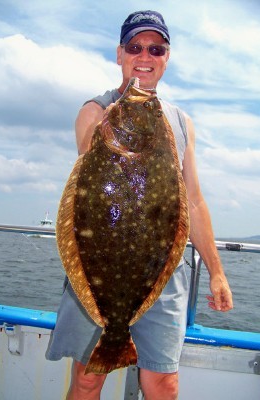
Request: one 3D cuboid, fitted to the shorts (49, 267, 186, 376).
[{"bbox_3d":[-0.040,0.361,1.370,0.450,0.385,0.290,0,-5,3],"label":"shorts"}]

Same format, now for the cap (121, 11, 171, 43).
[{"bbox_3d":[0.053,-0.586,1.425,0.175,0.135,0.265,4,11,-5],"label":"cap"}]

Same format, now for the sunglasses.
[{"bbox_3d":[0.050,-0.508,1.405,0.150,0.045,0.145,4,11,-5],"label":"sunglasses"}]

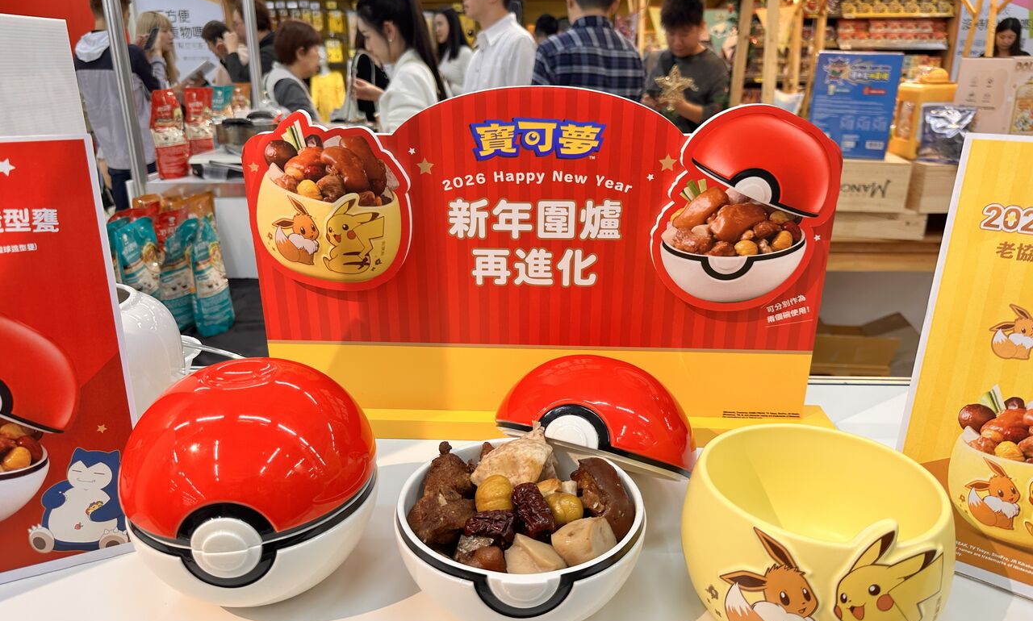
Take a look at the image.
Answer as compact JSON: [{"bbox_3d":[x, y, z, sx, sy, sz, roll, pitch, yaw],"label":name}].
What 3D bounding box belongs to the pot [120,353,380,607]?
[{"bbox_3d":[-0.214,0.139,0.590,0.197,0.185,0.201,-3,19,-9],"label":"pot"}]

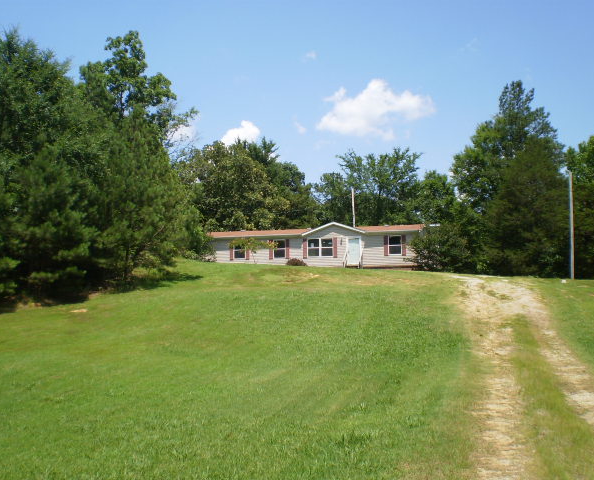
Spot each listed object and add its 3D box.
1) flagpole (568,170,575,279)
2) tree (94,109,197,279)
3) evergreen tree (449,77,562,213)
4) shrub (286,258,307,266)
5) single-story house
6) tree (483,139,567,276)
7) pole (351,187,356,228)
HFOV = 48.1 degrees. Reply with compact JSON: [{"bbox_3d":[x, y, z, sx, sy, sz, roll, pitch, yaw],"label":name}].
[{"bbox_3d":[17.734,-0.937,43.000,0.200,7.000,0.200,-1,-3,0],"label":"flagpole"},{"bbox_3d":[-9.053,-2.578,39.000,5.900,9.900,5.700,-1,-3,0],"label":"tree"},{"bbox_3d":[17.710,-5.343,56.000,8.500,16.200,8.000,-1,-3,0],"label":"evergreen tree"},{"bbox_3d":[0.000,1.733,50.800,1.600,0.650,1.400,-1,-3,0],"label":"shrub"},{"bbox_3d":[1.600,0.770,55.400,17.600,3.700,8.200,-2,-3,13],"label":"single-story house"},{"bbox_3d":[16.822,-2.466,49.000,6.200,10.200,6.000,-1,-3,0],"label":"tree"},{"bbox_3d":[5.490,-1.298,64.000,0.220,7.500,0.220,-1,-3,0],"label":"pole"}]

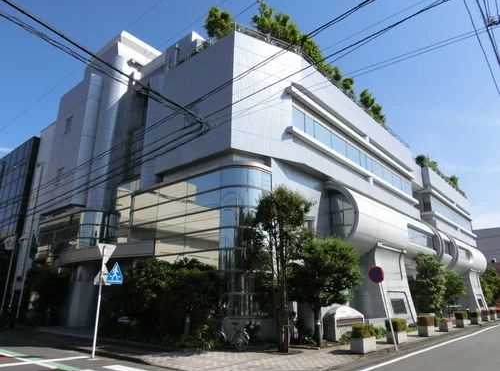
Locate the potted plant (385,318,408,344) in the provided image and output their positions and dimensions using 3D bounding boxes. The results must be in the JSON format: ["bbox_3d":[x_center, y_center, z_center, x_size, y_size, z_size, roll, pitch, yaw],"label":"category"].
[{"bbox_3d":[5.805,5.811,14.477,0.580,0.930,0.980,-14,-22,39],"label":"potted plant"}]

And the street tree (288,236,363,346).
[{"bbox_3d":[2.854,3.968,13.814,2.750,4.050,2.750,0,-17,0],"label":"street tree"}]

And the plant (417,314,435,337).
[{"bbox_3d":[8.477,6.750,17.412,0.450,0.908,1.040,-14,-23,39],"label":"plant"}]

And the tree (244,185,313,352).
[{"bbox_3d":[0.996,2.724,12.603,2.250,5.702,2.250,0,-17,0],"label":"tree"}]

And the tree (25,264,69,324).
[{"bbox_3d":[-12.898,7.128,23.566,2.700,3.754,2.700,-14,-23,39],"label":"tree"}]

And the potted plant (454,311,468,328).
[{"bbox_3d":[13.017,8.285,22.364,0.580,0.920,0.980,-14,-22,39],"label":"potted plant"}]

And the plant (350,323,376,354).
[{"bbox_3d":[3.892,5.194,12.395,0.460,0.875,1.060,-14,-23,39],"label":"plant"}]

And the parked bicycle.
[{"bbox_3d":[-0.680,5.121,12.506,1.730,1.050,0.560,-14,-22,39],"label":"parked bicycle"}]

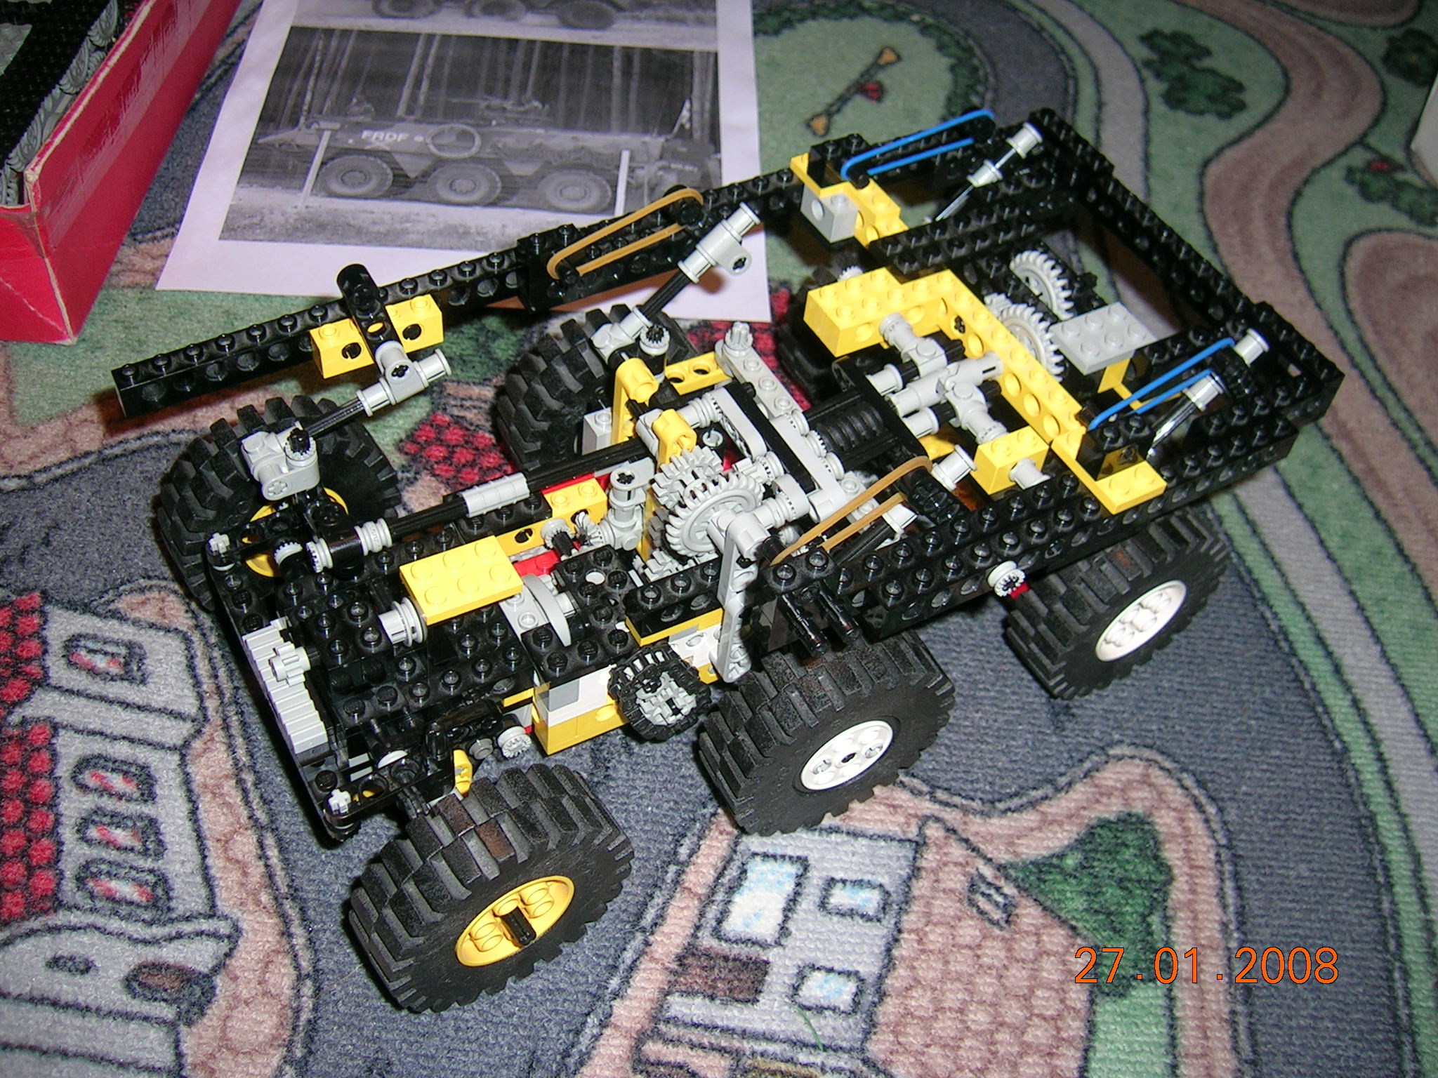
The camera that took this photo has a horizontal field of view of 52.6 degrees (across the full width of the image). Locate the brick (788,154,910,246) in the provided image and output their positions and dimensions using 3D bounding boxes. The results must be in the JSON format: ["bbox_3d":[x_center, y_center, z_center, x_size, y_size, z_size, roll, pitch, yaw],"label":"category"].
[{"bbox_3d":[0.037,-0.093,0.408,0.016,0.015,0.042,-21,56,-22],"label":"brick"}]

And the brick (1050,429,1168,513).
[{"bbox_3d":[0.093,-0.018,0.348,0.016,0.005,0.024,-21,56,-22],"label":"brick"}]

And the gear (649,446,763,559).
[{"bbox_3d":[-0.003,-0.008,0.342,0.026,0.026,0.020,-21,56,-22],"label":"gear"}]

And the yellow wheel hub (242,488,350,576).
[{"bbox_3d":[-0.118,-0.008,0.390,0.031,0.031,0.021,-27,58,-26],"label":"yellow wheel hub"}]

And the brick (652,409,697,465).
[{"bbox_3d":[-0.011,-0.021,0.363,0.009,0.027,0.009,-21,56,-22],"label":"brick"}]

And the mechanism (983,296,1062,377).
[{"bbox_3d":[0.080,-0.051,0.381,0.008,0.026,0.033,-21,56,-22],"label":"mechanism"}]

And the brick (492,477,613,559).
[{"bbox_3d":[-0.046,-0.006,0.387,0.032,0.011,0.008,-20,55,-23],"label":"brick"}]

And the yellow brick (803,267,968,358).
[{"bbox_3d":[0.044,-0.063,0.385,0.039,0.011,0.016,-21,56,-22],"label":"yellow brick"}]

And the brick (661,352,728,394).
[{"bbox_3d":[-0.007,-0.045,0.398,0.026,0.004,0.008,-21,56,-22],"label":"brick"}]

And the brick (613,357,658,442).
[{"bbox_3d":[-0.022,-0.034,0.377,0.007,0.032,0.009,-21,56,-22],"label":"brick"}]

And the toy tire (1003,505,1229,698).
[{"bbox_3d":[0.111,0.016,0.406,0.061,0.061,0.022,-21,56,-22],"label":"toy tire"}]

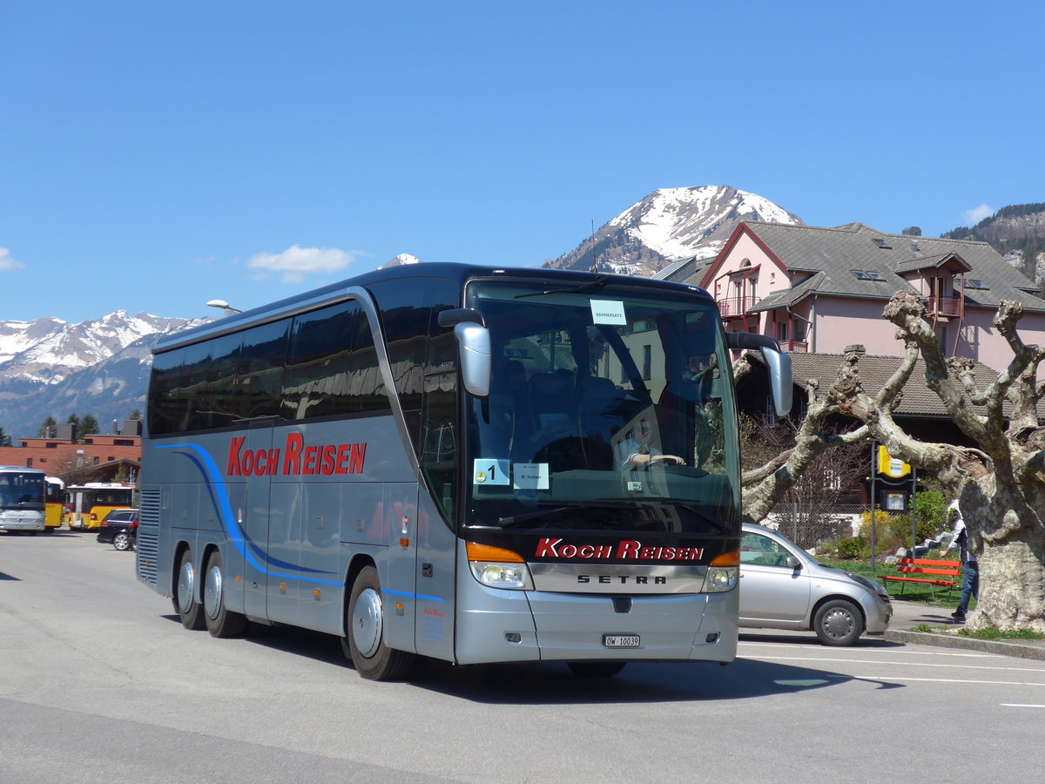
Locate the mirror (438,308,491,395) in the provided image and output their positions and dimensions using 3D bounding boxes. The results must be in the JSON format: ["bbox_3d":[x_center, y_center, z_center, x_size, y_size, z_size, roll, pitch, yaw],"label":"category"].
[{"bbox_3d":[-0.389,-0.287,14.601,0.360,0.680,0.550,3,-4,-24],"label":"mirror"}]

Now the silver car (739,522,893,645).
[{"bbox_3d":[3.135,2.483,24.835,3.720,1.540,1.660,1,-4,16],"label":"silver car"}]

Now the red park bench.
[{"bbox_3d":[7.841,3.727,37.000,0.580,0.780,1.820,4,-4,-30],"label":"red park bench"}]

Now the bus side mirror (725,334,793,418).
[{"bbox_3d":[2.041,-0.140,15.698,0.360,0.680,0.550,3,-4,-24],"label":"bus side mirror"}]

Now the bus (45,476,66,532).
[{"bbox_3d":[-29.535,6.737,112.133,2.550,3.200,12.000,3,-4,-22],"label":"bus"}]

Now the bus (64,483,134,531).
[{"bbox_3d":[-26.059,7.023,114.704,2.500,2.950,10.000,3,-4,-22],"label":"bus"}]

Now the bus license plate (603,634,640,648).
[{"bbox_3d":[0.795,1.990,14.929,0.310,0.090,0.020,3,-4,-24],"label":"bus license plate"}]

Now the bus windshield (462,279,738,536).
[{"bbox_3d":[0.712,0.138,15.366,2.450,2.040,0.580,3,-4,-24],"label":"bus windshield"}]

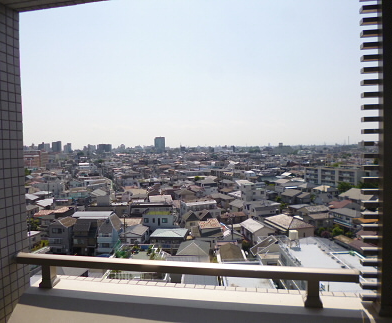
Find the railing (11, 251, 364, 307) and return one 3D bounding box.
[{"bbox_3d":[-0.101,0.545,1.407,1.594,0.146,0.102,0,3,10],"label":"railing"}]

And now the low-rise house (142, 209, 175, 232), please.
[{"bbox_3d":[-10.898,18.990,90.744,9.000,8.200,7.200,-1,3,1],"label":"low-rise house"}]

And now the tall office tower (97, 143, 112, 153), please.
[{"bbox_3d":[-260.730,-30.860,849.490,38.000,36.000,20.000,-1,3,-15],"label":"tall office tower"}]

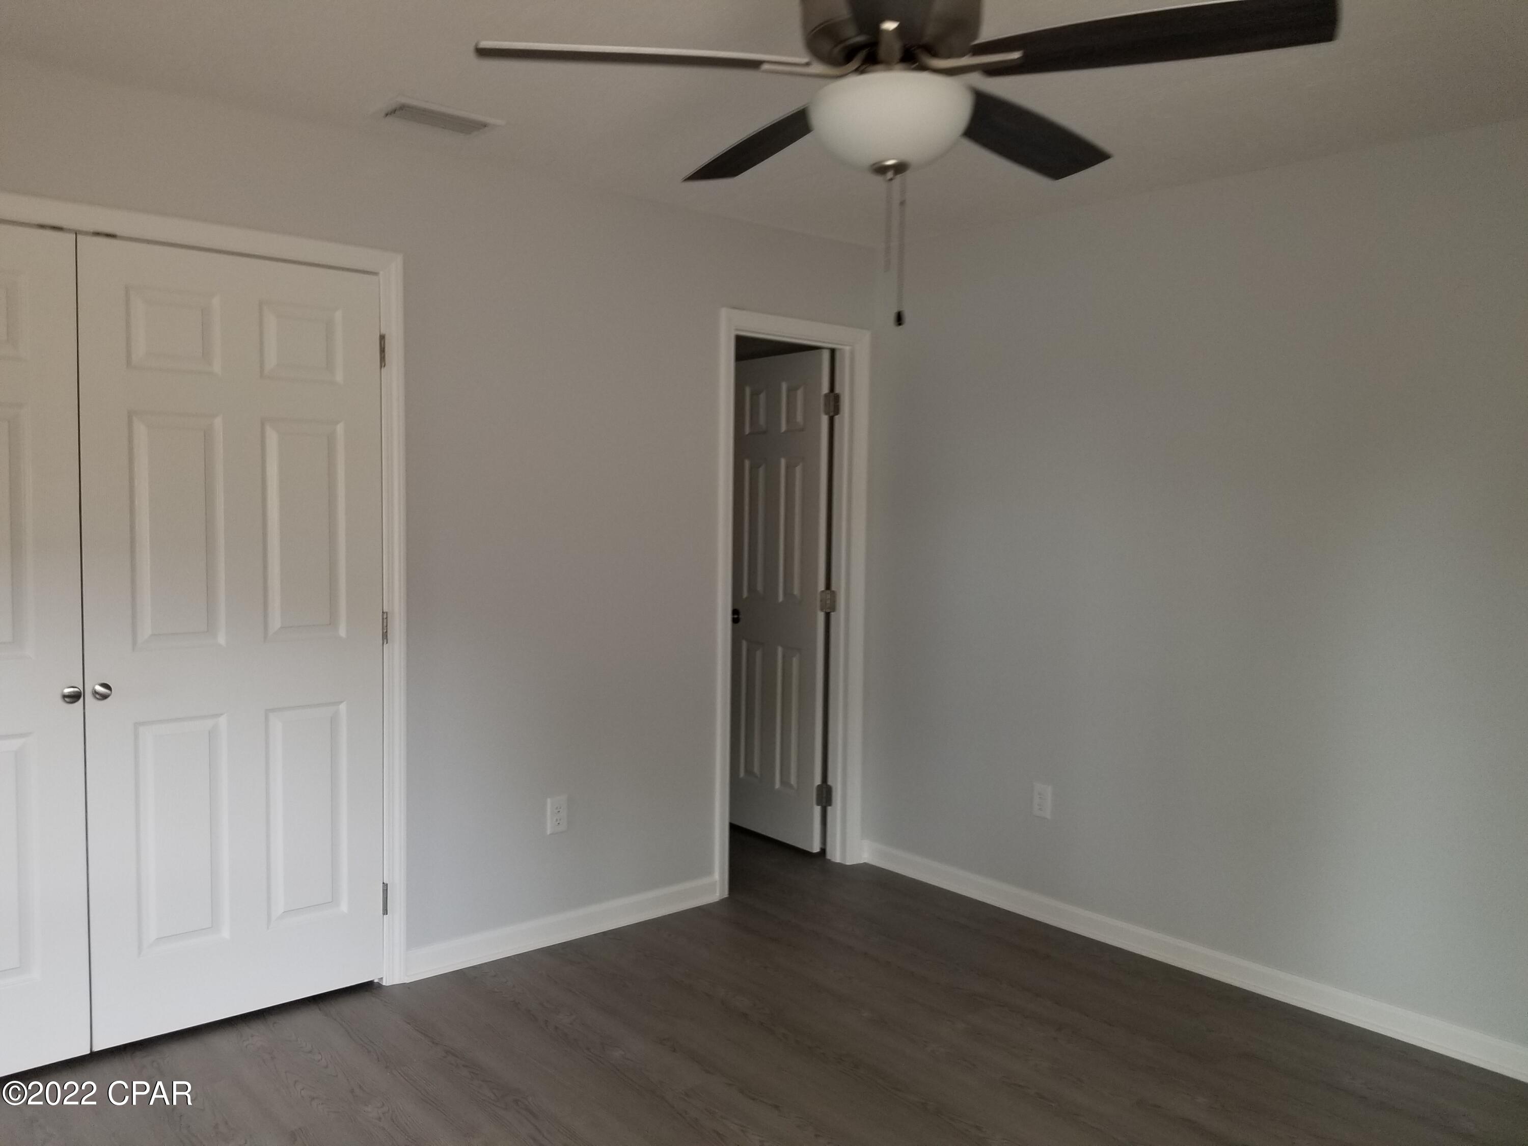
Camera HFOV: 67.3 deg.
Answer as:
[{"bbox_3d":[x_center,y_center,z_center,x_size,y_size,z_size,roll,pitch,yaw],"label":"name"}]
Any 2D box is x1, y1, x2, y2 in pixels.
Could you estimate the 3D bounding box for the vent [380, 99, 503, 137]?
[{"bbox_3d":[-0.864,-1.197,3.046,0.303,0.020,0.195,-2,4,-41],"label":"vent"}]

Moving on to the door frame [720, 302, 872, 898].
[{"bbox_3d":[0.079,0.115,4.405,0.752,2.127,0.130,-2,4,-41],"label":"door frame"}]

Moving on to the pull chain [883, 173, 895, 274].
[{"bbox_3d":[0.208,-0.587,1.929,0.010,0.166,0.010,-2,4,-41],"label":"pull chain"}]

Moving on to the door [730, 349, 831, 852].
[{"bbox_3d":[0.041,0.115,4.871,0.038,2.033,0.610,-2,4,-41],"label":"door"}]

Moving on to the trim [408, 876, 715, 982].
[{"bbox_3d":[-0.620,1.159,3.792,1.164,0.092,0.018,-2,4,-41],"label":"trim"}]

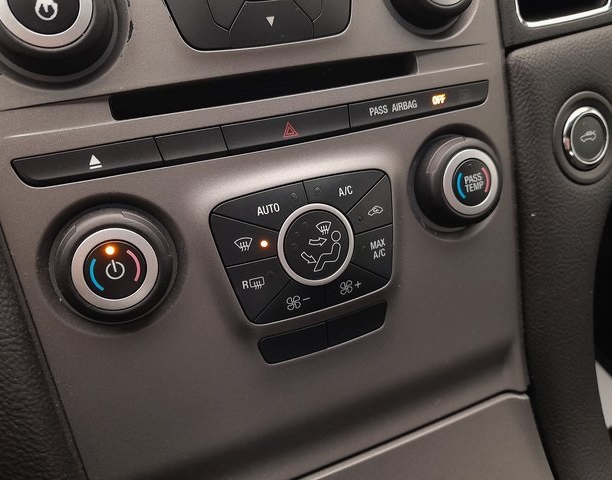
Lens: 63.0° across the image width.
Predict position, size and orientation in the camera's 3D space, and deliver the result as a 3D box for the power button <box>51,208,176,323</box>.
[{"bbox_3d":[-0.072,0.010,0.189,0.045,0.045,0.015,-14,11,-18],"label":"power button"}]

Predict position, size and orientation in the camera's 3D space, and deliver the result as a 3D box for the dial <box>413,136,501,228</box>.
[{"bbox_3d":[0.074,-0.028,0.237,0.045,0.045,0.015,-14,11,-18],"label":"dial"}]

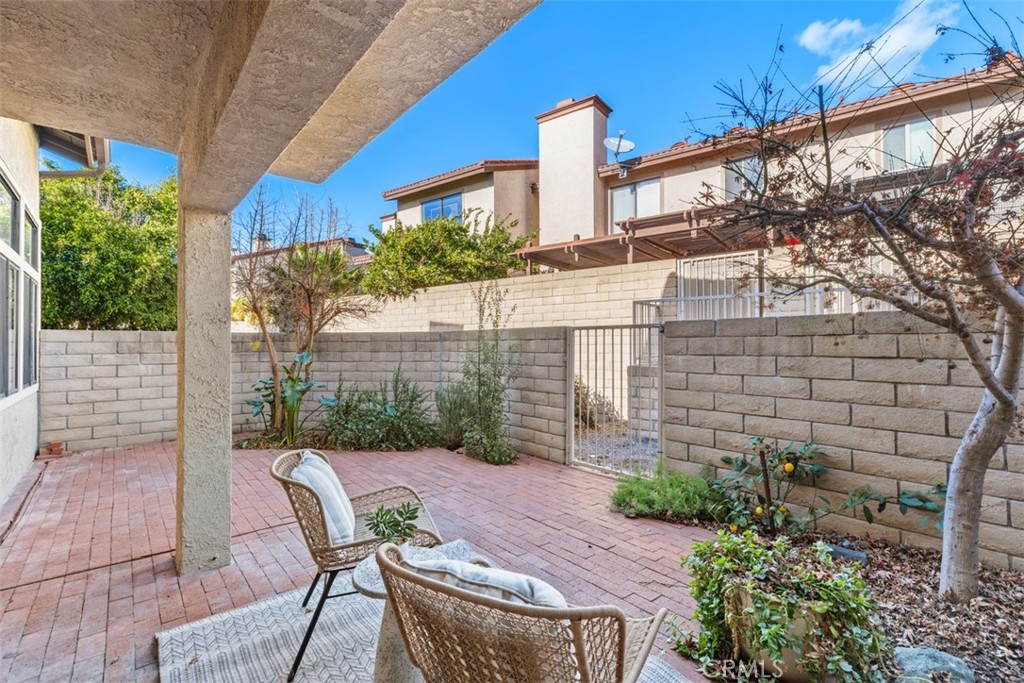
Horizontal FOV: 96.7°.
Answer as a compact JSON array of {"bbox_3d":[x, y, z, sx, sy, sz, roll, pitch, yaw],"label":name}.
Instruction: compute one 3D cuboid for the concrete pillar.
[{"bbox_3d":[-1.876,0.283,2.781,0.245,2.090,0.260,0,-1,-40],"label":"concrete pillar"}]

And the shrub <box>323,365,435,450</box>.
[{"bbox_3d":[-1.777,0.853,6.150,1.500,0.980,0.950,0,0,0],"label":"shrub"}]

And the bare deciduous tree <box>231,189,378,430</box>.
[{"bbox_3d":[-3.067,-0.435,6.600,2.050,3.450,1.750,0,0,0],"label":"bare deciduous tree"}]

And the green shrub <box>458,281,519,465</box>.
[{"bbox_3d":[-0.274,0.349,5.300,0.660,2.020,0.600,0,0,0],"label":"green shrub"}]

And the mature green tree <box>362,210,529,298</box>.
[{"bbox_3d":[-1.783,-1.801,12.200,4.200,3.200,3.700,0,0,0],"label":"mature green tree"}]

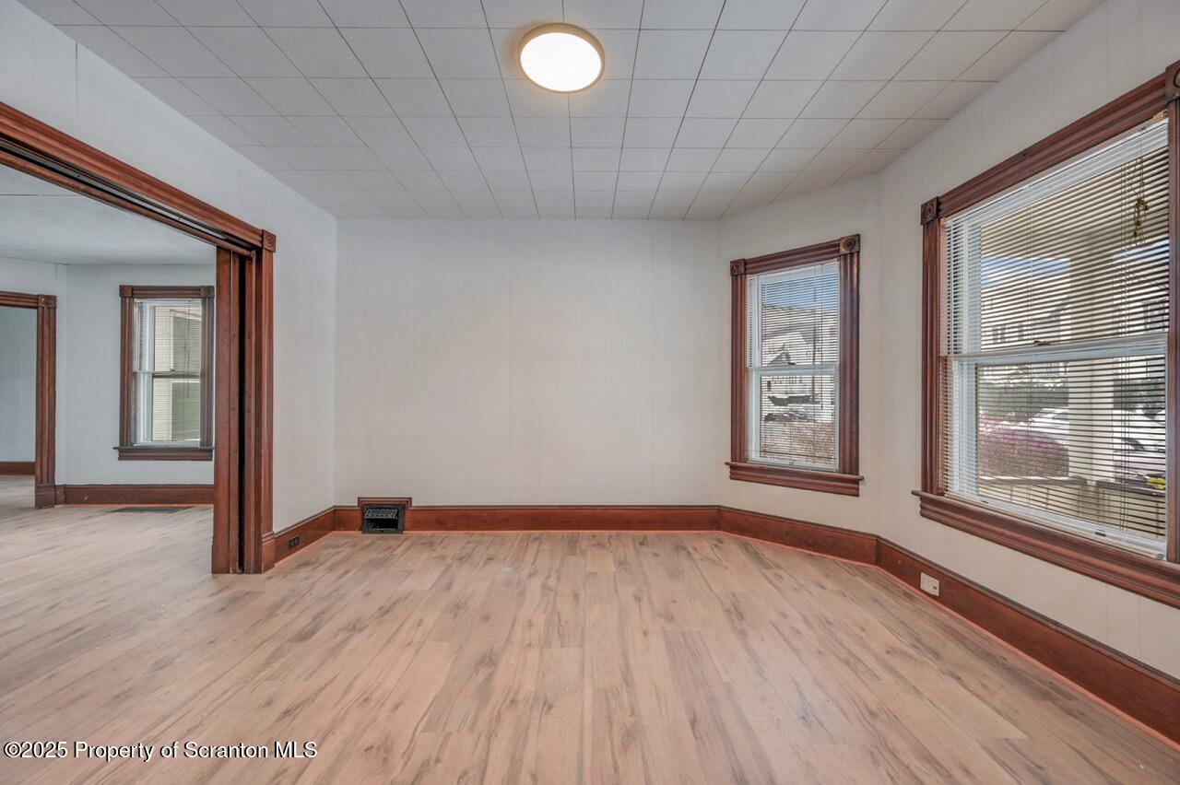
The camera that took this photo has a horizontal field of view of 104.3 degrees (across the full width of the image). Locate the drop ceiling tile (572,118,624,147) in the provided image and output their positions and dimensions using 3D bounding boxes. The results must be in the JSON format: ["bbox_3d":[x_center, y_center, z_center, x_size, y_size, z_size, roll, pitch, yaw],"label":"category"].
[{"bbox_3d":[0.043,-1.493,2.628,0.305,0.016,0.305,0,0,-1],"label":"drop ceiling tile"}]

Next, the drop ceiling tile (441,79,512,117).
[{"bbox_3d":[-0.562,-1.475,2.297,0.305,0.015,0.303,0,0,0],"label":"drop ceiling tile"}]

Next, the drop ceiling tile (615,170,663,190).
[{"bbox_3d":[0.344,-1.482,3.207,0.305,0.020,0.305,0,0,-1],"label":"drop ceiling tile"}]

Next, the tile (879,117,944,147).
[{"bbox_3d":[1.832,-1.477,2.618,0.223,0.015,0.303,0,0,0],"label":"tile"}]

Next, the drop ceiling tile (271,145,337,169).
[{"bbox_3d":[-1.791,-1.481,2.893,0.305,0.016,0.305,0,1,-1],"label":"drop ceiling tile"}]

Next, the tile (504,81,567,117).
[{"bbox_3d":[-0.260,-1.478,2.301,0.305,0.016,0.305,0,1,-1],"label":"tile"}]

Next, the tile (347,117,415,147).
[{"bbox_3d":[-1.175,-1.477,2.591,0.305,0.018,0.302,0,0,-1],"label":"tile"}]

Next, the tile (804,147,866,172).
[{"bbox_3d":[1.565,-1.481,2.916,0.305,0.020,0.305,0,0,-1],"label":"tile"}]

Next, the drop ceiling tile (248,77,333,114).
[{"bbox_3d":[-1.477,-1.476,2.289,0.305,0.018,0.302,0,0,-1],"label":"drop ceiling tile"}]

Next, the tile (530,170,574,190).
[{"bbox_3d":[-0.271,-1.488,3.216,0.305,0.016,0.305,0,1,-1],"label":"tile"}]

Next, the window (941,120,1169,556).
[{"bbox_3d":[1.976,-0.196,2.035,0.120,1.525,1.030,0,0,0],"label":"window"}]

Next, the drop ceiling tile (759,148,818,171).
[{"bbox_3d":[1.261,-1.479,2.915,0.305,0.015,0.303,0,0,0],"label":"drop ceiling tile"}]

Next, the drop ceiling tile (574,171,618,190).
[{"bbox_3d":[0.038,-1.497,3.238,0.305,0.016,0.305,0,0,-1],"label":"drop ceiling tile"}]

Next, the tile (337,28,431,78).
[{"bbox_3d":[-0.866,-1.473,1.989,0.305,0.016,0.305,0,1,-1],"label":"tile"}]

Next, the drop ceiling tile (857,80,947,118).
[{"bbox_3d":[1.571,-1.478,2.313,0.305,0.020,0.305,0,0,-1],"label":"drop ceiling tile"}]

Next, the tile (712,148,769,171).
[{"bbox_3d":[0.957,-1.479,2.913,0.305,0.015,0.303,0,0,0],"label":"tile"}]

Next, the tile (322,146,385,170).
[{"bbox_3d":[-1.486,-1.482,2.896,0.305,0.016,0.305,0,1,-1],"label":"tile"}]

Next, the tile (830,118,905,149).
[{"bbox_3d":[1.569,-1.477,2.616,0.305,0.015,0.303,0,0,0],"label":"tile"}]

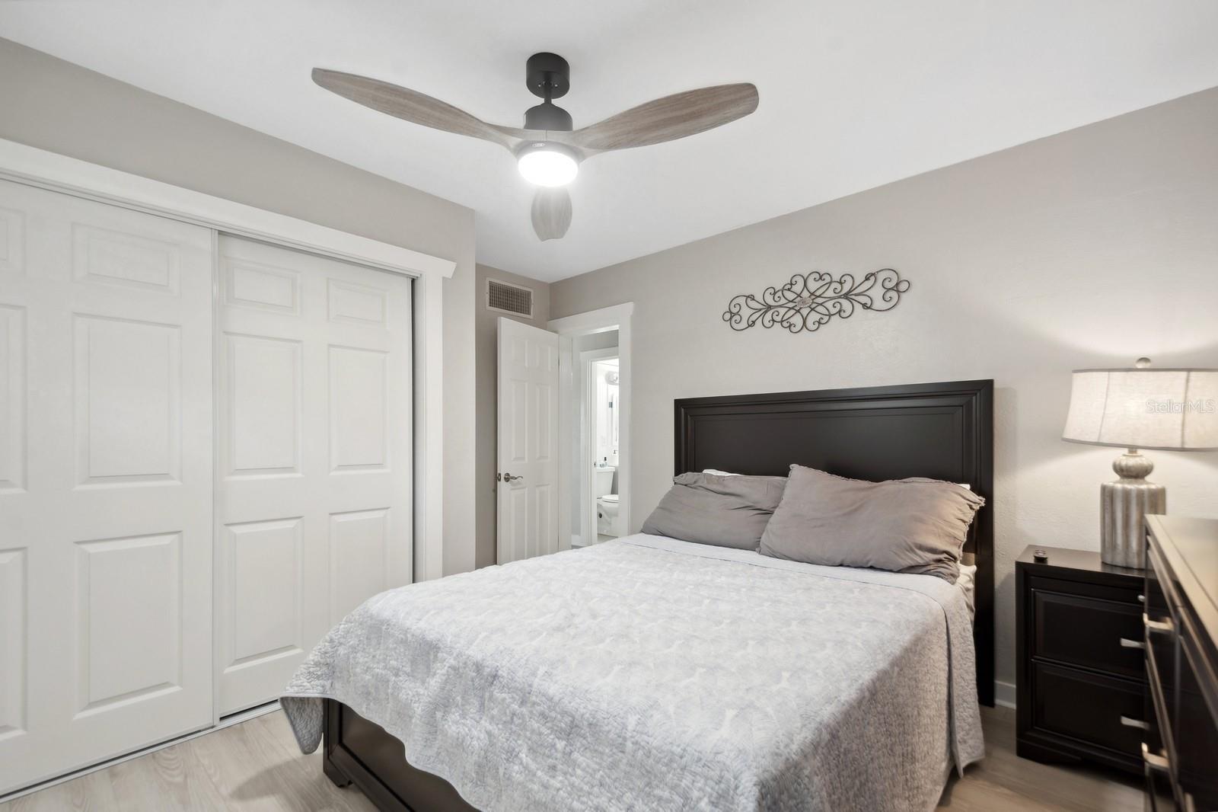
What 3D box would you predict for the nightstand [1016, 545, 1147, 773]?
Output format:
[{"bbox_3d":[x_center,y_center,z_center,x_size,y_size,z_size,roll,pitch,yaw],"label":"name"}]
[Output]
[{"bbox_3d":[1.852,0.915,1.792,0.625,0.700,0.380,-3,-3,41],"label":"nightstand"}]

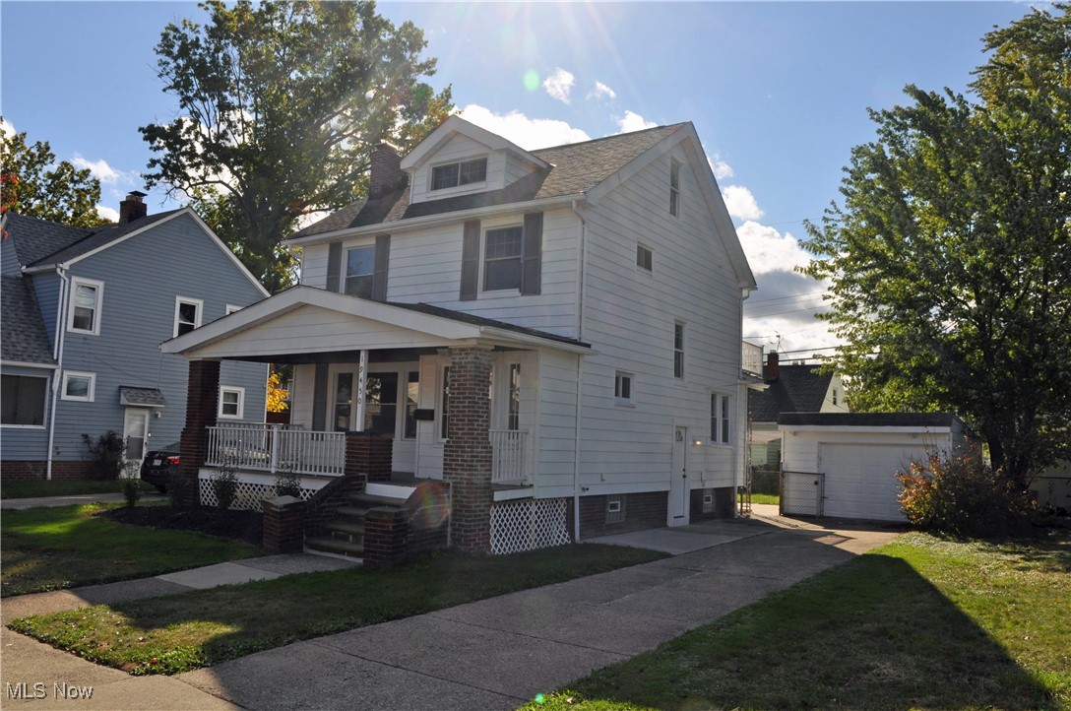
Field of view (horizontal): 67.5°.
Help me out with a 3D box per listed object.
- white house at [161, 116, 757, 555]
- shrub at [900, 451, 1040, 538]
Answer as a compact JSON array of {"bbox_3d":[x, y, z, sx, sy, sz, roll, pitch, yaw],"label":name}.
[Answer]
[{"bbox_3d":[-0.890,-0.854,19.095,8.530,9.150,11.700,-1,-7,35],"label":"white house"},{"bbox_3d":[10.417,3.268,19.333,3.200,2.050,2.600,-1,-7,28],"label":"shrub"}]

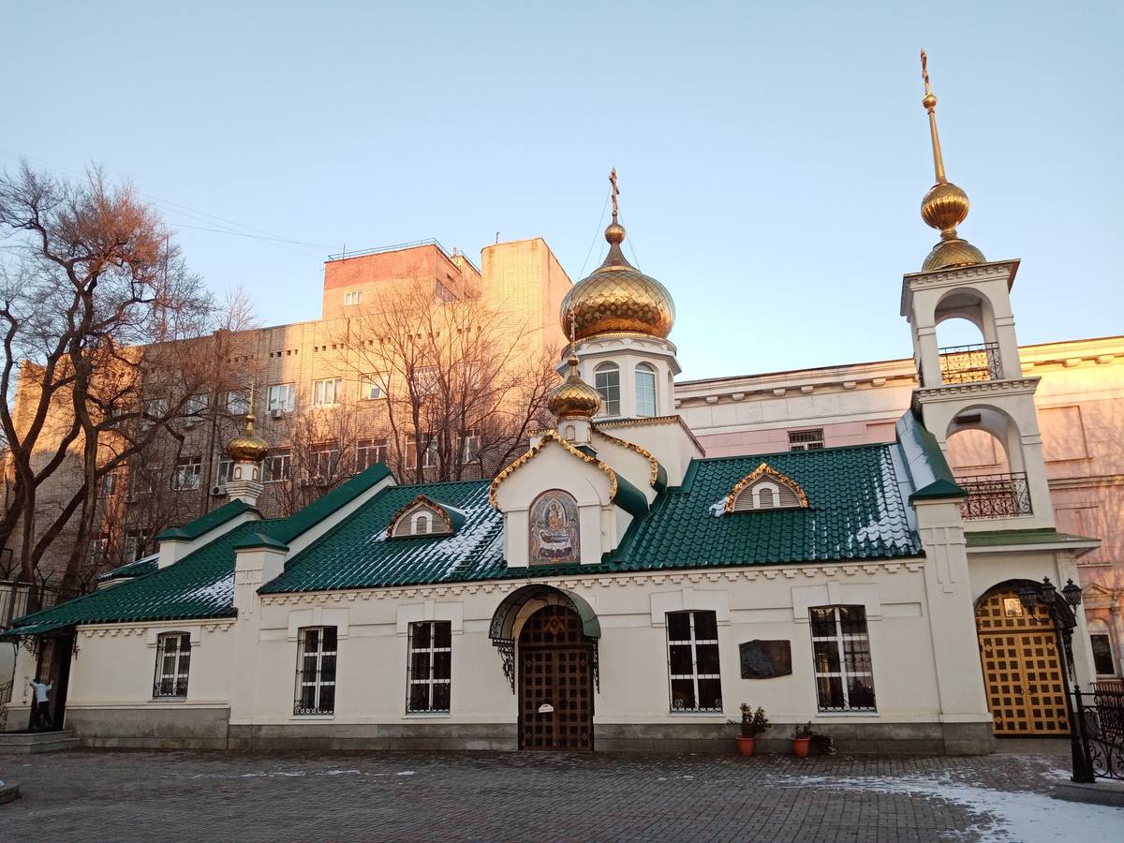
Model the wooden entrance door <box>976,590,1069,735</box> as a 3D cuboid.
[{"bbox_3d":[9.462,4.960,17.430,1.467,2.874,0.140,-6,-16,17],"label":"wooden entrance door"}]

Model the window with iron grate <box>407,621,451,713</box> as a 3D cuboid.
[{"bbox_3d":[-2.890,5.310,18.298,1.047,1.920,0.160,-6,-16,17],"label":"window with iron grate"}]

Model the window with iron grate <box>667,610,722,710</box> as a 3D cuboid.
[{"bbox_3d":[2.694,4.879,17.238,1.057,2.018,0.180,-6,-15,17],"label":"window with iron grate"}]

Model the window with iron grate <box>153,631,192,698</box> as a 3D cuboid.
[{"bbox_3d":[-9.779,6.127,21.265,1.038,1.579,0.180,-6,-15,17],"label":"window with iron grate"}]

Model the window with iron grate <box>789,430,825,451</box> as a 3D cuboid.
[{"bbox_3d":[9.716,1.246,33.443,1.362,1.850,0.150,-6,-16,17],"label":"window with iron grate"}]

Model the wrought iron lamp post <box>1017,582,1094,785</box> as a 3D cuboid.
[{"bbox_3d":[6.926,3.500,11.619,0.820,2.691,0.820,-6,-15,17],"label":"wrought iron lamp post"}]

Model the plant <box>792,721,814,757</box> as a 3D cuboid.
[{"bbox_3d":[4.381,5.762,15.312,0.398,0.582,0.380,-6,-16,17],"label":"plant"}]

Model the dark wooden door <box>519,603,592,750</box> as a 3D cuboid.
[{"bbox_3d":[-0.146,5.490,18.190,1.691,2.975,0.180,-6,-15,17],"label":"dark wooden door"}]

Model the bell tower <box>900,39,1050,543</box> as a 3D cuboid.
[{"bbox_3d":[9.094,-3.368,19.664,2.459,12.093,2.459,-6,-15,17],"label":"bell tower"}]

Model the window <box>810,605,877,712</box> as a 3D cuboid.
[{"bbox_3d":[5.258,4.435,15.841,1.020,1.938,0.160,-6,-16,17],"label":"window"}]

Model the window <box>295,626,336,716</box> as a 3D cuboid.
[{"bbox_3d":[-5.739,5.845,19.821,1.083,2.000,0.180,-6,-15,17],"label":"window"}]

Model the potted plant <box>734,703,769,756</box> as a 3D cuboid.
[{"bbox_3d":[3.526,5.719,15.694,0.643,0.910,0.500,-6,-16,17],"label":"potted plant"}]

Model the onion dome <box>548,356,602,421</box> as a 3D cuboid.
[{"bbox_3d":[0.316,-0.874,21.257,1.350,1.658,1.350,-2,-14,0],"label":"onion dome"}]

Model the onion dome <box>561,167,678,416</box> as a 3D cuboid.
[{"bbox_3d":[1.738,-3.899,26.363,3.900,8.941,3.900,-6,-16,17],"label":"onion dome"}]

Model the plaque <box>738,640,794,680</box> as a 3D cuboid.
[{"bbox_3d":[3.904,4.554,16.148,0.948,0.743,0.070,-6,-16,17],"label":"plaque"}]

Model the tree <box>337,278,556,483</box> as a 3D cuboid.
[{"bbox_3d":[-4.263,0.793,31.621,7.800,13.174,7.500,-6,-15,17],"label":"tree"}]

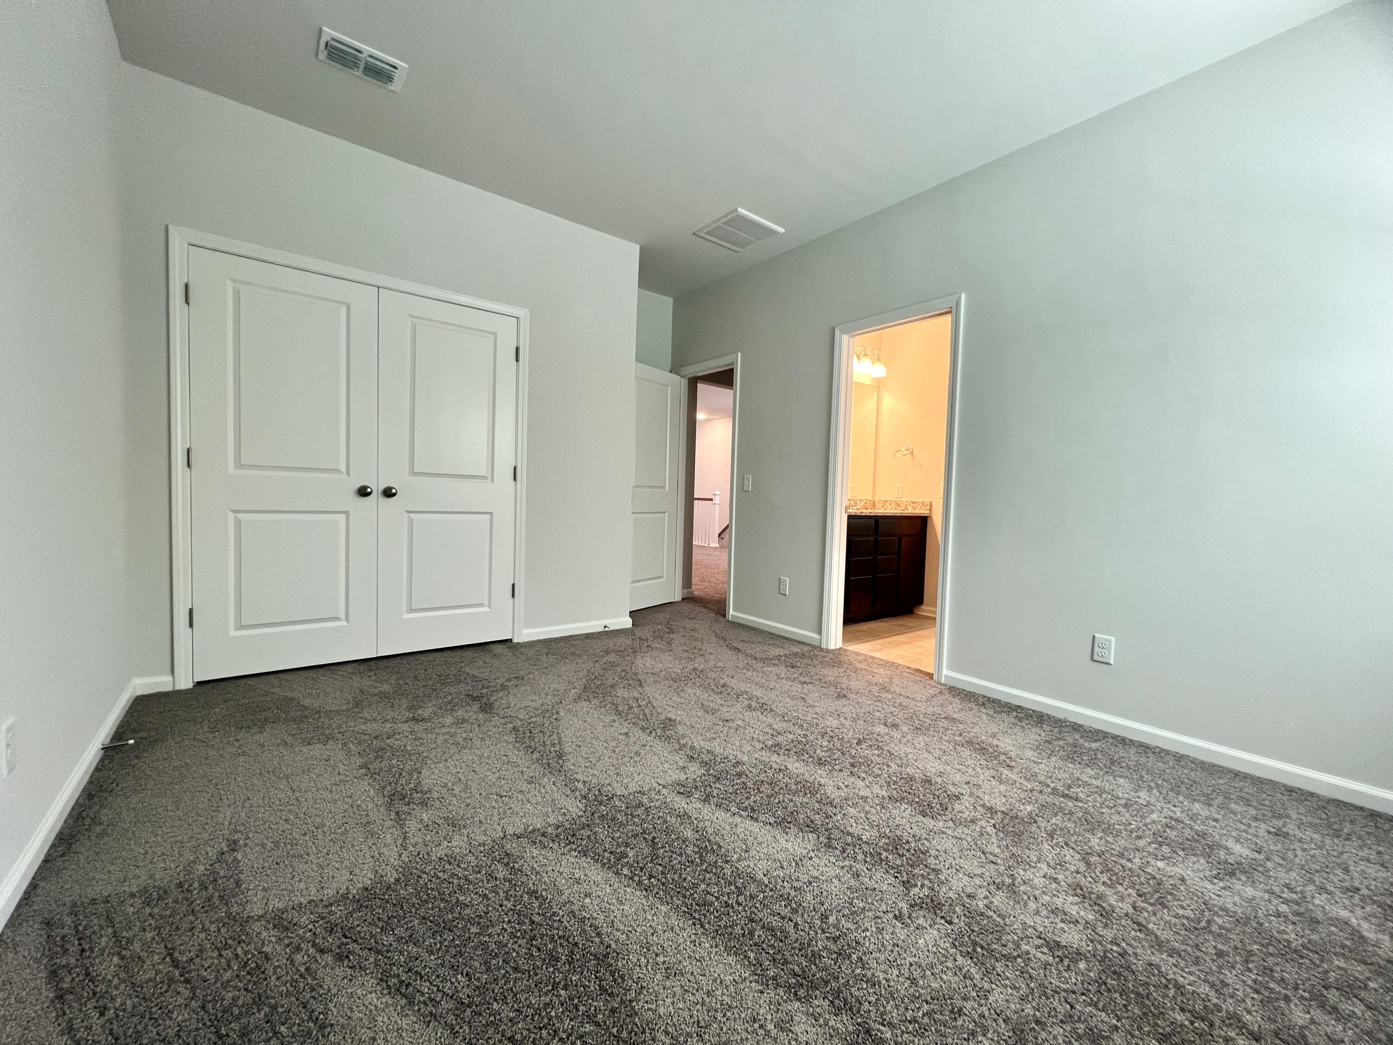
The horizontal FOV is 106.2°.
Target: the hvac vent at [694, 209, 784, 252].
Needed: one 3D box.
[{"bbox_3d":[0.286,-1.939,3.521,0.425,0.025,0.425,0,3,-36],"label":"hvac vent"}]

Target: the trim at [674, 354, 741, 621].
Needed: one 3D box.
[{"bbox_3d":[0.083,-0.283,4.512,0.128,2.110,0.835,0,3,-40],"label":"trim"}]

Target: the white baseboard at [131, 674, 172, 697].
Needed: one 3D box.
[{"bbox_3d":[-2.492,0.747,2.399,0.130,0.082,0.018,0,3,-36],"label":"white baseboard"}]

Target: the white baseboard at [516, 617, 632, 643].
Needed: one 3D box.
[{"bbox_3d":[-0.799,0.743,3.638,0.795,0.084,0.018,0,3,-36],"label":"white baseboard"}]

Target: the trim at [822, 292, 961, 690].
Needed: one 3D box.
[{"bbox_3d":[1.171,-0.198,3.196,0.103,2.128,0.825,0,3,-40],"label":"trim"}]

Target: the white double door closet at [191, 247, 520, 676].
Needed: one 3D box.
[{"bbox_3d":[-1.752,-0.258,2.882,1.498,2.037,0.060,0,3,-36],"label":"white double door closet"}]

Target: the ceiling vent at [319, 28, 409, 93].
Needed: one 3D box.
[{"bbox_3d":[-1.413,-1.935,2.217,0.305,0.022,0.195,0,3,-36],"label":"ceiling vent"}]

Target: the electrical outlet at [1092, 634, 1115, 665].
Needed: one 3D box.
[{"bbox_3d":[1.830,0.574,2.356,0.012,0.115,0.075,0,3,-40],"label":"electrical outlet"}]

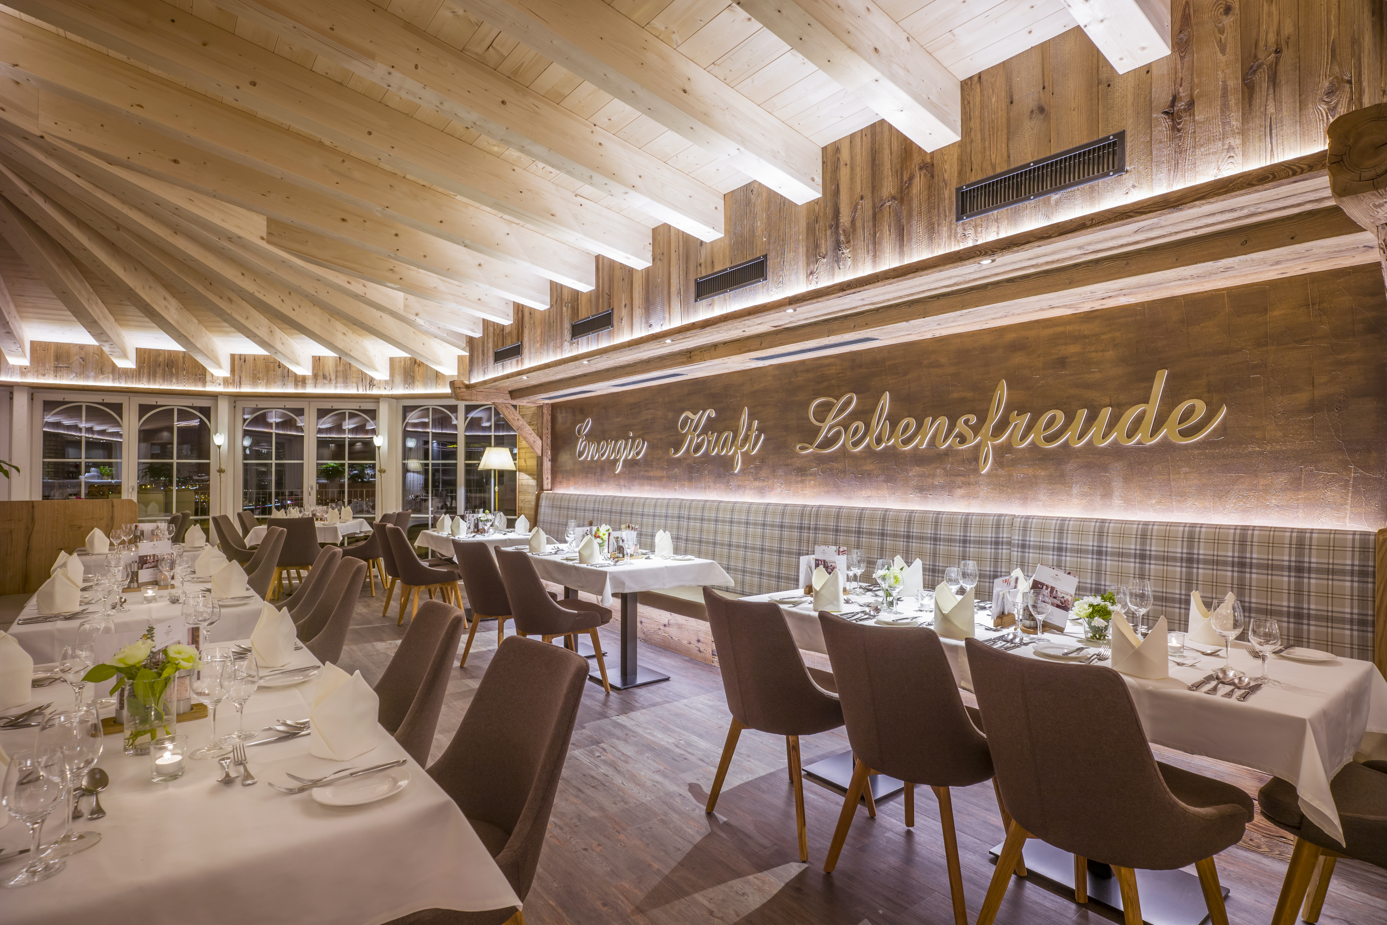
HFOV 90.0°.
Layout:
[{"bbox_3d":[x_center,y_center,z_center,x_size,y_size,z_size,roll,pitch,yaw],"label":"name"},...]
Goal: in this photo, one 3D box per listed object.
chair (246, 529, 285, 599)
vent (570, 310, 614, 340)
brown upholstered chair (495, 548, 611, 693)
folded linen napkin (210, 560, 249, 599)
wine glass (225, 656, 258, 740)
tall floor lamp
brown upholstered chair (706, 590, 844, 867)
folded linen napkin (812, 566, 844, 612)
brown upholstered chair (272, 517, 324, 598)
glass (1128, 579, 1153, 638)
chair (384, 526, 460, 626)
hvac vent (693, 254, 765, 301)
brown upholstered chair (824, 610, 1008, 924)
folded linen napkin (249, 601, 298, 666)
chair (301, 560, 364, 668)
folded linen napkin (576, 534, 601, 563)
[{"bbox_3d":[-3.575,0.973,5.448,0.600,0.870,0.490,0,-1,-39],"label":"chair"},{"bbox_3d":[-0.802,-1.079,5.465,0.030,0.140,0.645,1,-1,-39],"label":"vent"},{"bbox_3d":[-0.851,0.958,4.243,0.585,0.875,0.480,1,-1,-39],"label":"brown upholstered chair"},{"bbox_3d":[-2.144,0.533,3.211,0.138,0.172,0.120,1,-1,-39],"label":"folded linen napkin"},{"bbox_3d":[-0.982,0.507,1.501,0.071,0.172,0.071,1,-1,-39],"label":"wine glass"},{"bbox_3d":[-2.256,0.637,7.939,0.400,1.623,0.400,0,-1,-24],"label":"tall floor lamp"},{"bbox_3d":[0.356,0.926,2.653,0.600,0.870,0.490,0,-1,-41],"label":"brown upholstered chair"},{"bbox_3d":[0.562,0.523,2.903,0.100,0.167,0.125,0,-1,-39],"label":"folded linen napkin"},{"bbox_3d":[-3.960,0.990,6.990,0.500,0.880,0.590,0,-1,-16],"label":"brown upholstered chair"},{"bbox_3d":[1.498,0.494,2.324,0.086,0.202,0.086,0,-1,-39],"label":"glass"},{"bbox_3d":[-2.263,0.977,5.987,0.590,0.880,0.500,1,-1,-39],"label":"chair"},{"bbox_3d":[0.215,-1.103,4.192,0.030,0.148,0.650,1,-1,-39],"label":"hvac vent"},{"bbox_3d":[0.751,0.927,2.268,0.590,0.875,0.480,1,-1,-42],"label":"brown upholstered chair"},{"bbox_3d":[-1.293,0.518,2.136,0.125,0.170,0.110,-1,-1,45],"label":"folded linen napkin"},{"bbox_3d":[-1.980,0.943,3.395,0.600,0.870,0.490,0,-1,-39],"label":"chair"},{"bbox_3d":[-0.658,0.546,4.385,0.135,0.172,0.120,0,-1,-9],"label":"folded linen napkin"}]

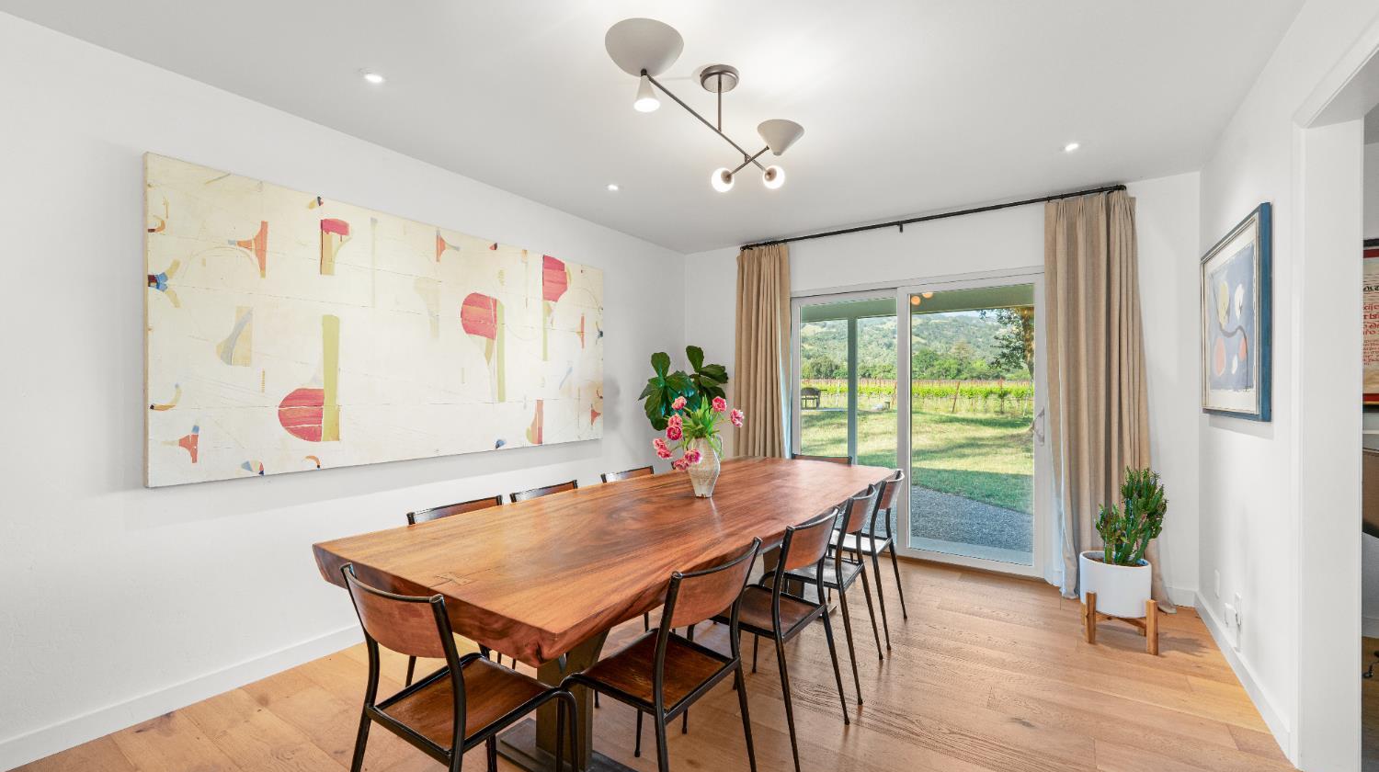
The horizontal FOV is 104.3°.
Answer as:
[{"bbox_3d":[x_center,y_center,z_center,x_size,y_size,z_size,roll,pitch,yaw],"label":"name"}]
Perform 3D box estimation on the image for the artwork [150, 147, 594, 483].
[{"bbox_3d":[-1.331,-0.237,2.980,0.045,1.245,2.410,0,0,34],"label":"artwork"}]

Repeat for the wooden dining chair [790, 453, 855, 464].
[{"bbox_3d":[0.725,0.843,3.279,0.422,0.803,0.482,0,0,27],"label":"wooden dining chair"}]

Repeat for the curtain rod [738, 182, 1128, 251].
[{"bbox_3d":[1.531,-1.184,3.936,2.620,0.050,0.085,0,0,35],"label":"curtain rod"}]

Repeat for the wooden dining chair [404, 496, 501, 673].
[{"bbox_3d":[-0.734,0.846,1.961,0.480,0.800,0.430,0,0,35],"label":"wooden dining chair"}]

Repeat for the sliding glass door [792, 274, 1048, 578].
[{"bbox_3d":[1.614,0.256,4.036,1.830,2.020,0.100,0,0,35],"label":"sliding glass door"}]

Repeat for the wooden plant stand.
[{"bbox_3d":[2.107,1.124,2.641,0.276,0.246,0.276,0,0,29],"label":"wooden plant stand"}]

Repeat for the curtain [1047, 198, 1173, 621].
[{"bbox_3d":[2.406,0.071,3.110,0.582,2.349,0.181,0,0,34],"label":"curtain"}]

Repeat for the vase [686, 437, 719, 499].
[{"bbox_3d":[0.063,0.360,2.410,0.155,0.265,0.155,0,0,35],"label":"vase"}]

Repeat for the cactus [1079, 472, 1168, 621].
[{"bbox_3d":[2.150,0.770,2.672,0.330,0.720,0.320,0,0,35],"label":"cactus"}]

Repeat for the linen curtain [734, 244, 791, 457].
[{"bbox_3d":[0.556,0.067,4.379,0.572,2.349,0.171,0,0,34],"label":"linen curtain"}]

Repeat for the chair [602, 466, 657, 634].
[{"bbox_3d":[-0.153,0.845,2.762,0.482,0.803,0.422,0,0,34],"label":"chair"}]

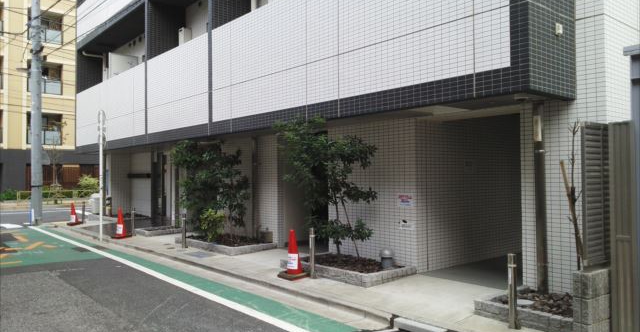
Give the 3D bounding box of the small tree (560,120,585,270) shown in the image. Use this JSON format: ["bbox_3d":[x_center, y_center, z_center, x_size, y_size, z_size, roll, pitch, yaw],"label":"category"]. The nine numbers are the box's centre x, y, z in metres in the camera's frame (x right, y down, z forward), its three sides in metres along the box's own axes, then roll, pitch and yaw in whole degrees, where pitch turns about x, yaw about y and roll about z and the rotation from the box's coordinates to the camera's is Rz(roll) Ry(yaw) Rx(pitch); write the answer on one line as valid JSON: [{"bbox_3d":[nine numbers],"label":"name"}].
[{"bbox_3d":[2.503,0.469,4.930,0.200,1.800,0.200,0,-1,-40],"label":"small tree"}]

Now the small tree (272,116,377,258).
[{"bbox_3d":[0.066,0.358,7.633,1.250,2.200,1.750,0,-1,-40],"label":"small tree"}]

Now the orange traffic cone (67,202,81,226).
[{"bbox_3d":[-8.066,1.544,16.400,0.380,0.710,0.380,0,-1,-40],"label":"orange traffic cone"}]

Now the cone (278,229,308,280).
[{"bbox_3d":[-0.406,1.324,7.531,0.360,0.690,0.360,0,-1,-40],"label":"cone"}]

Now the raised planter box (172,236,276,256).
[{"bbox_3d":[-2.017,1.600,10.359,0.950,0.170,2.400,0,-1,-40],"label":"raised planter box"}]

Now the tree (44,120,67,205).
[{"bbox_3d":[-14.730,-0.278,27.800,1.250,4.750,1.250,0,-1,-40],"label":"tree"}]

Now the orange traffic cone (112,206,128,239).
[{"bbox_3d":[-4.878,1.368,12.192,0.380,0.730,0.380,0,-1,-40],"label":"orange traffic cone"}]

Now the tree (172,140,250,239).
[{"bbox_3d":[-2.239,0.499,10.461,1.200,2.100,1.900,0,-1,-40],"label":"tree"}]

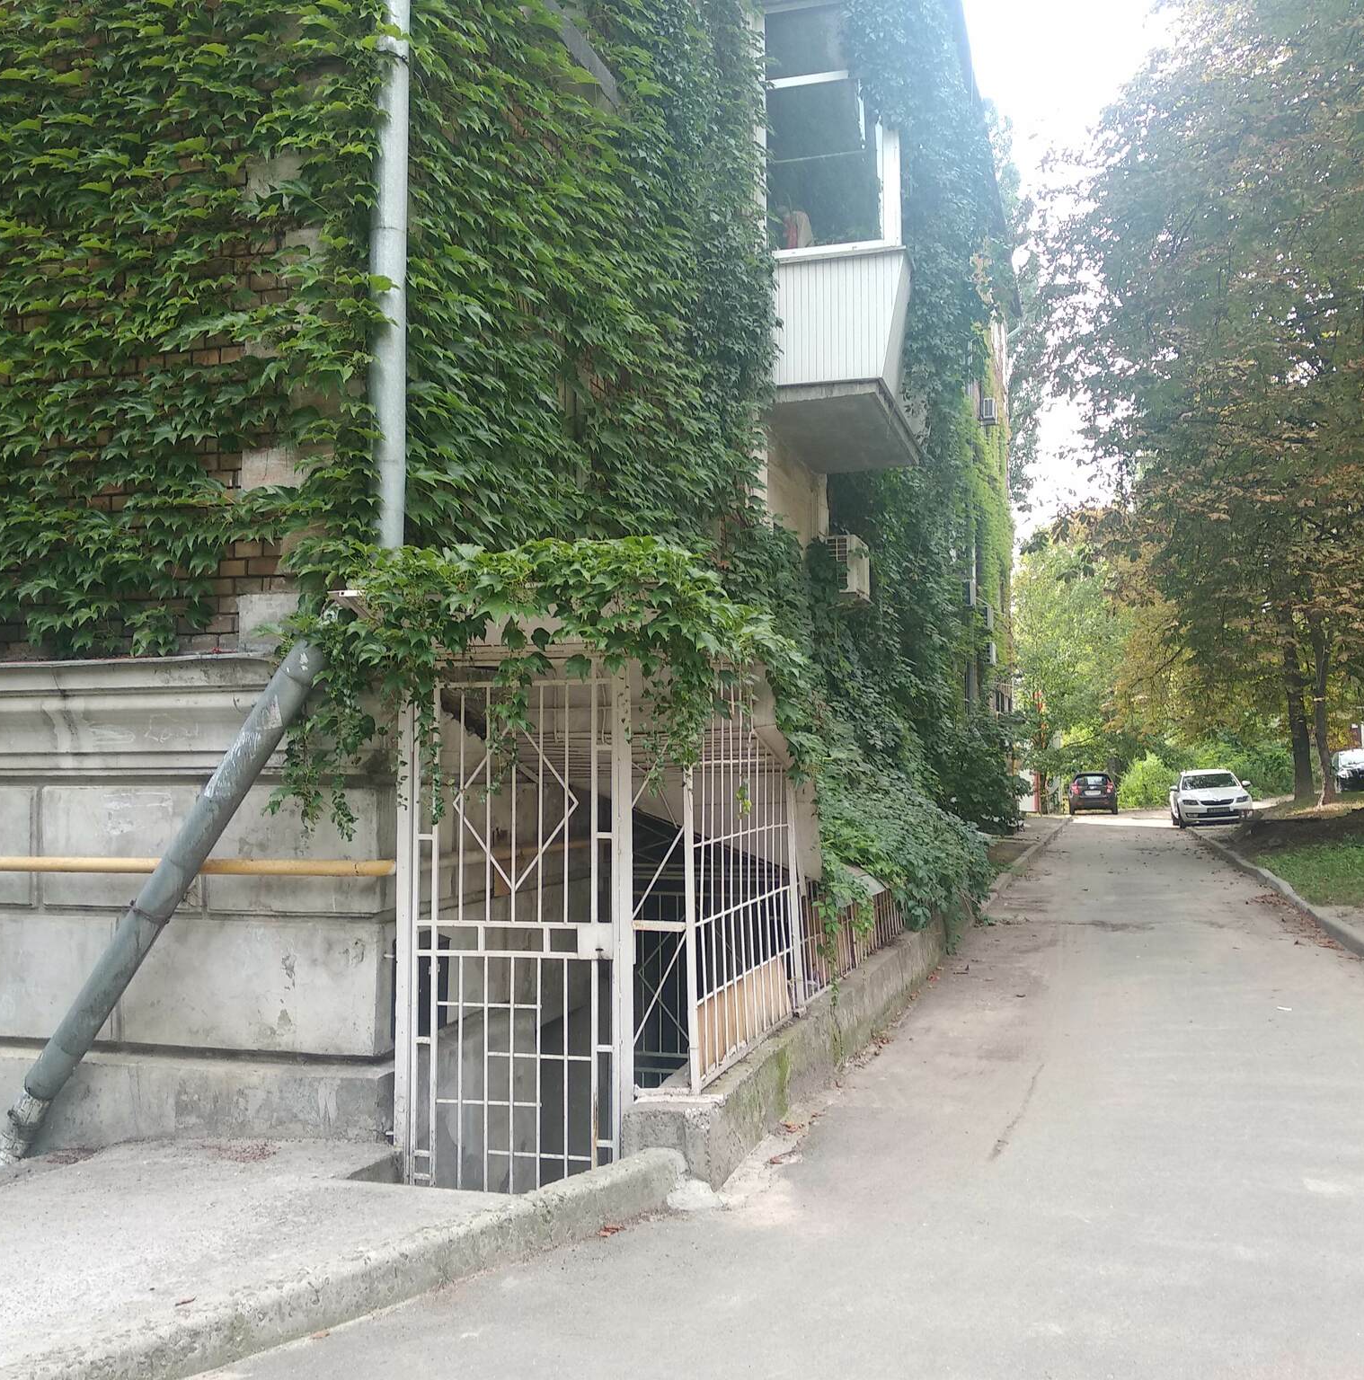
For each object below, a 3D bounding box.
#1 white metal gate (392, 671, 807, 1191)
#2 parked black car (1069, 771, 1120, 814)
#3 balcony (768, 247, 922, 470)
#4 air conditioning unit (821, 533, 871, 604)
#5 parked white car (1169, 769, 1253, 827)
[{"bbox_3d":[-0.290,0.997,6.268,1.353,2.055,1.750,-1,-4,16],"label":"white metal gate"},{"bbox_3d":[15.047,3.783,50.555,1.690,1.505,3.950,-1,-4,16],"label":"parked black car"},{"bbox_3d":[1.614,-3.059,13.306,1.282,1.261,2.758,-1,-4,16],"label":"balcony"},{"bbox_3d":[1.706,-1.222,14.114,0.285,0.562,0.780,-2,-4,18],"label":"air conditioning unit"},{"bbox_3d":[14.377,2.925,37.619,1.830,1.460,4.660,-6,-5,16],"label":"parked white car"}]

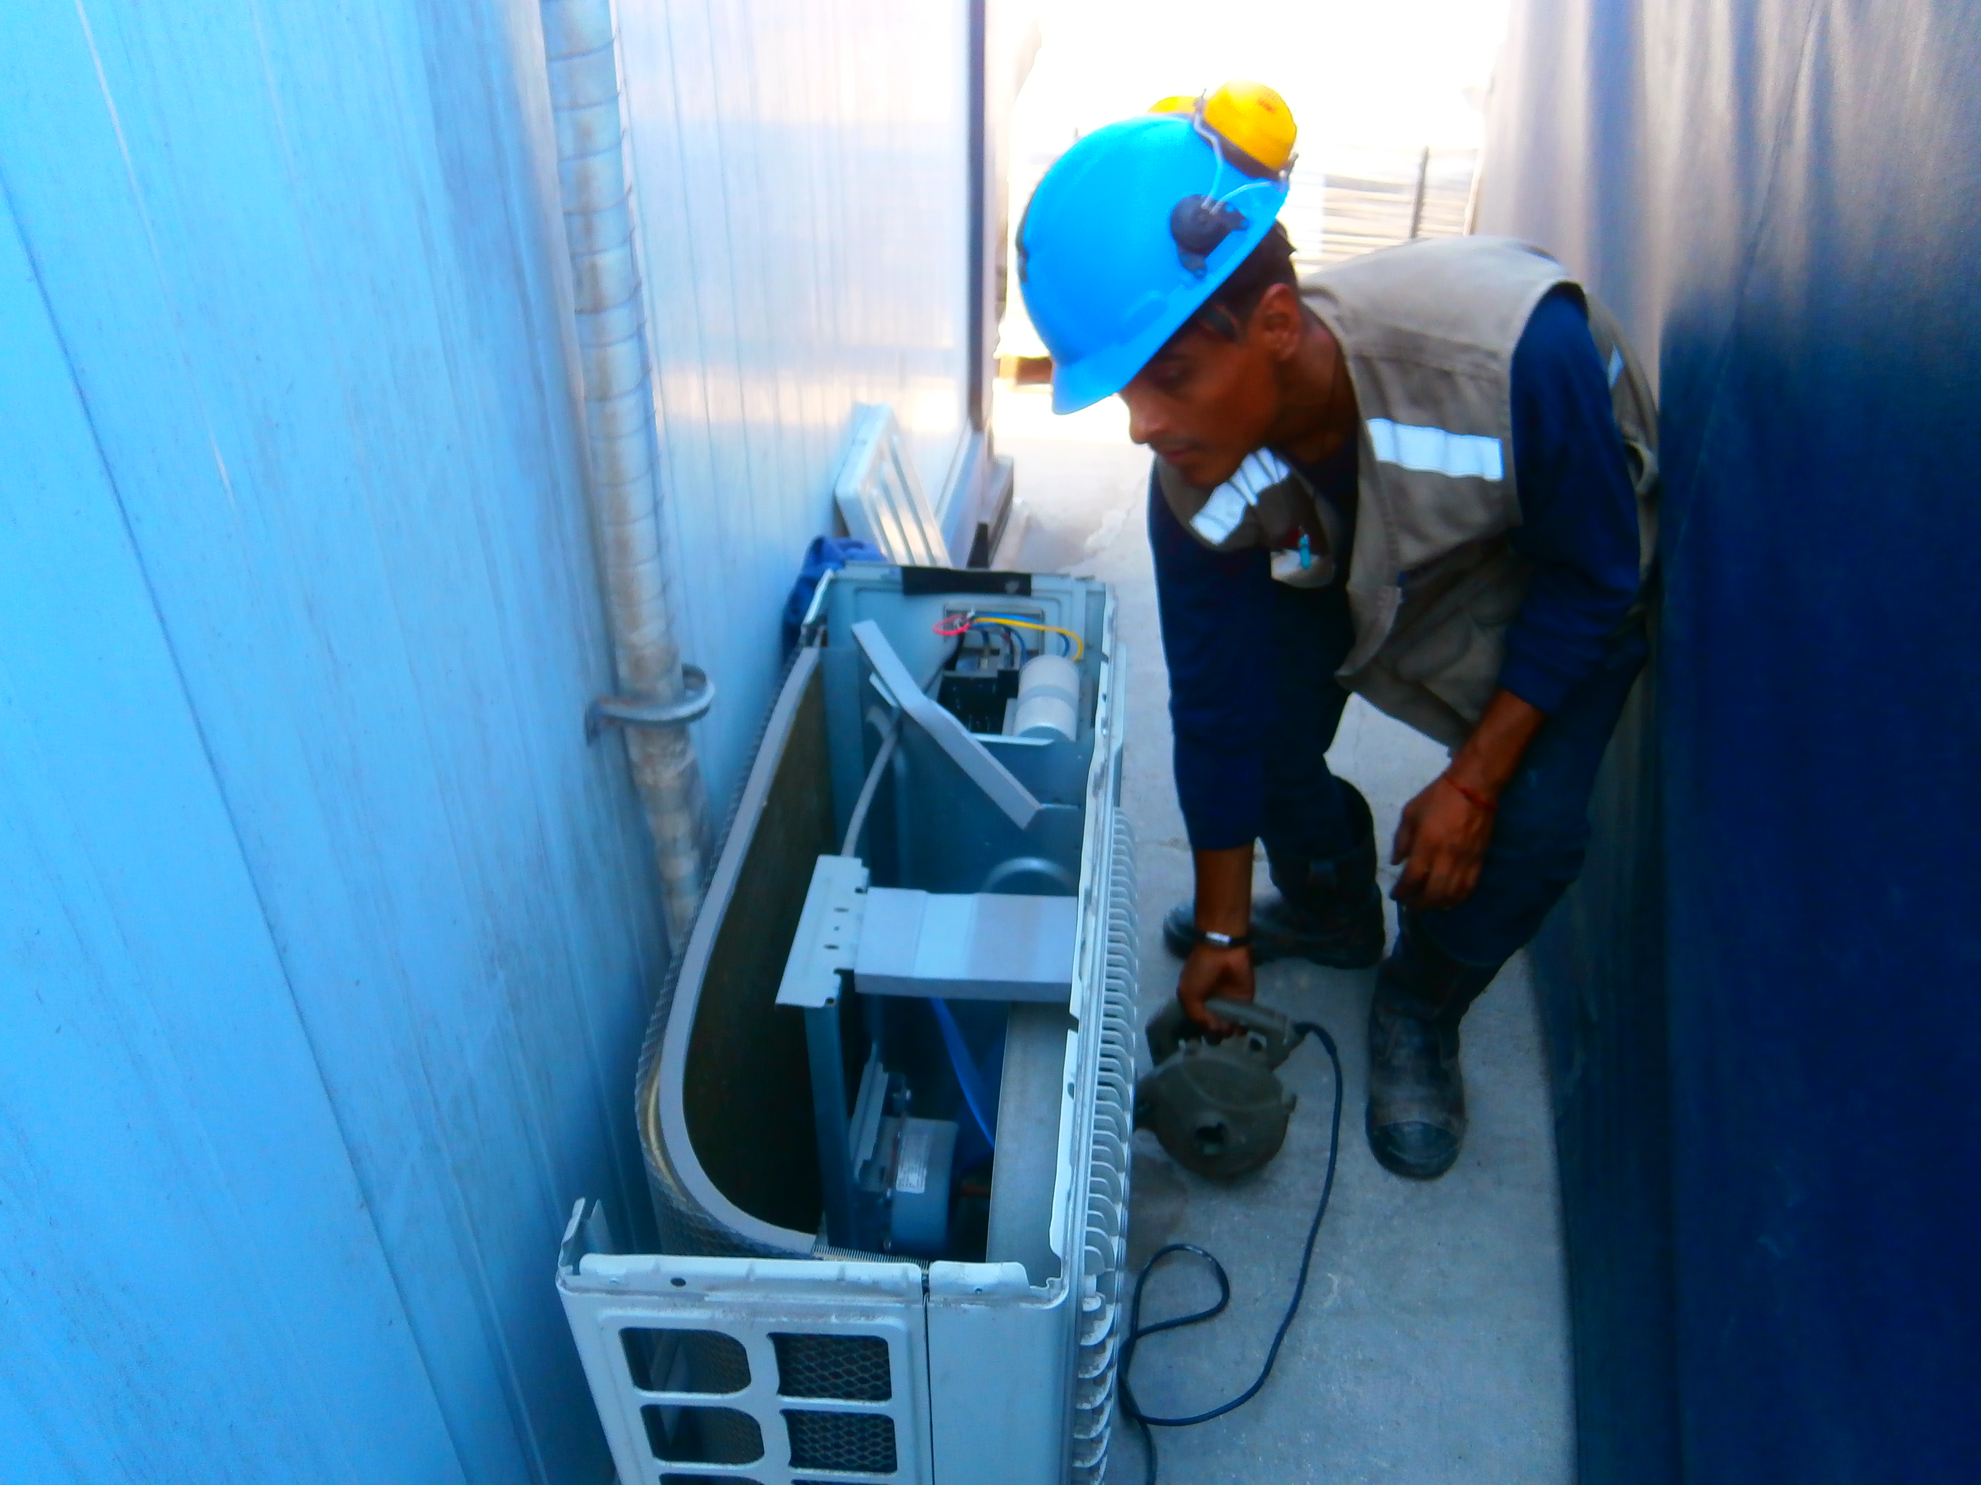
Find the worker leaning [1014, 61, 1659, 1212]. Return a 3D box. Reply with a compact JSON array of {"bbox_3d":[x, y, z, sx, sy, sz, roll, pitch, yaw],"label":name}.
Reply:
[{"bbox_3d":[0.410,-0.094,1.648,0.750,1.160,0.560,-26,41,-34],"label":"worker leaning"}]

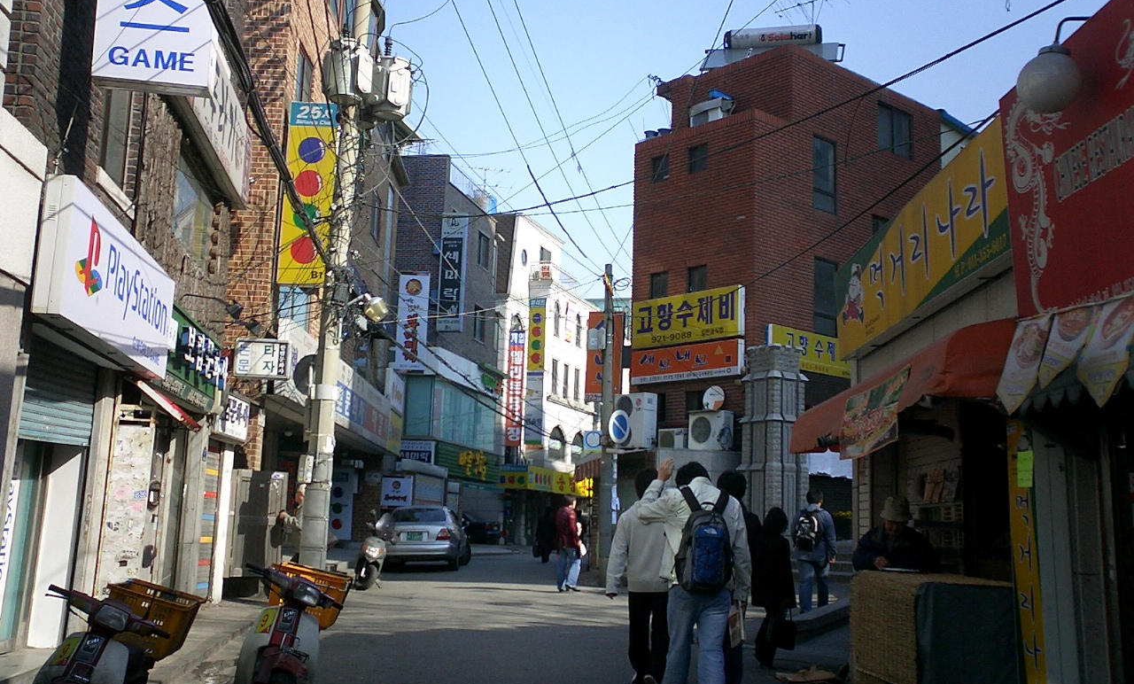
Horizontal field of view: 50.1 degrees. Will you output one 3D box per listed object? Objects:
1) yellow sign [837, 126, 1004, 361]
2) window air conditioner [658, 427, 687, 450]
[{"bbox_3d":[2.782,-0.625,9.584,0.240,0.878,4.603,2,-9,0],"label":"yellow sign"},{"bbox_3d":[2.166,1.983,24.592,0.555,0.439,0.240,-6,-12,39],"label":"window air conditioner"}]

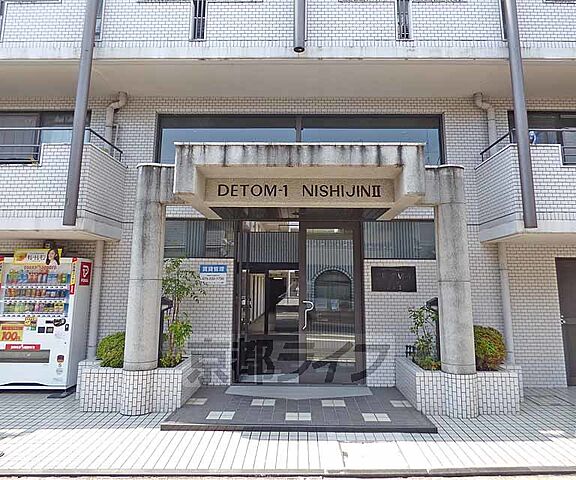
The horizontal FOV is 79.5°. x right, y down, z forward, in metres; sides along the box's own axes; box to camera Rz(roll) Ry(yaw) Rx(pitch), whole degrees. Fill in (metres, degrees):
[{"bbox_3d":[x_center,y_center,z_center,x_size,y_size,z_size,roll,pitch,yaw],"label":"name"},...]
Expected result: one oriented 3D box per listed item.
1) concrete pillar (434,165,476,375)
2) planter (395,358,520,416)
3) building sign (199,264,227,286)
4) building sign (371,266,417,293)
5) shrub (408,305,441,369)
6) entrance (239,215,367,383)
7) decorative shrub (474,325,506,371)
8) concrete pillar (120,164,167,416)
[{"bbox_3d":[2.161,0.371,4.521,0.385,2.597,0.385,0,-7,0],"label":"concrete pillar"},{"bbox_3d":[2.332,1.935,4.641,1.466,0.493,1.047,0,-7,0],"label":"planter"},{"bbox_3d":[-1.152,0.542,5.335,0.416,0.298,0.022,0,-7,0],"label":"building sign"},{"bbox_3d":[1.637,0.608,5.321,0.683,0.381,0.035,0,-7,0],"label":"building sign"},{"bbox_3d":[1.891,1.321,4.755,0.447,0.849,0.402,0,-7,0],"label":"shrub"},{"bbox_3d":[0.170,0.936,5.422,2.018,2.505,0.180,0,-8,1],"label":"entrance"},{"bbox_3d":[2.701,1.467,4.726,0.553,0.603,0.543,0,-7,0],"label":"decorative shrub"},{"bbox_3d":[-1.854,0.586,4.525,0.412,3.080,0.412,0,-7,0],"label":"concrete pillar"}]

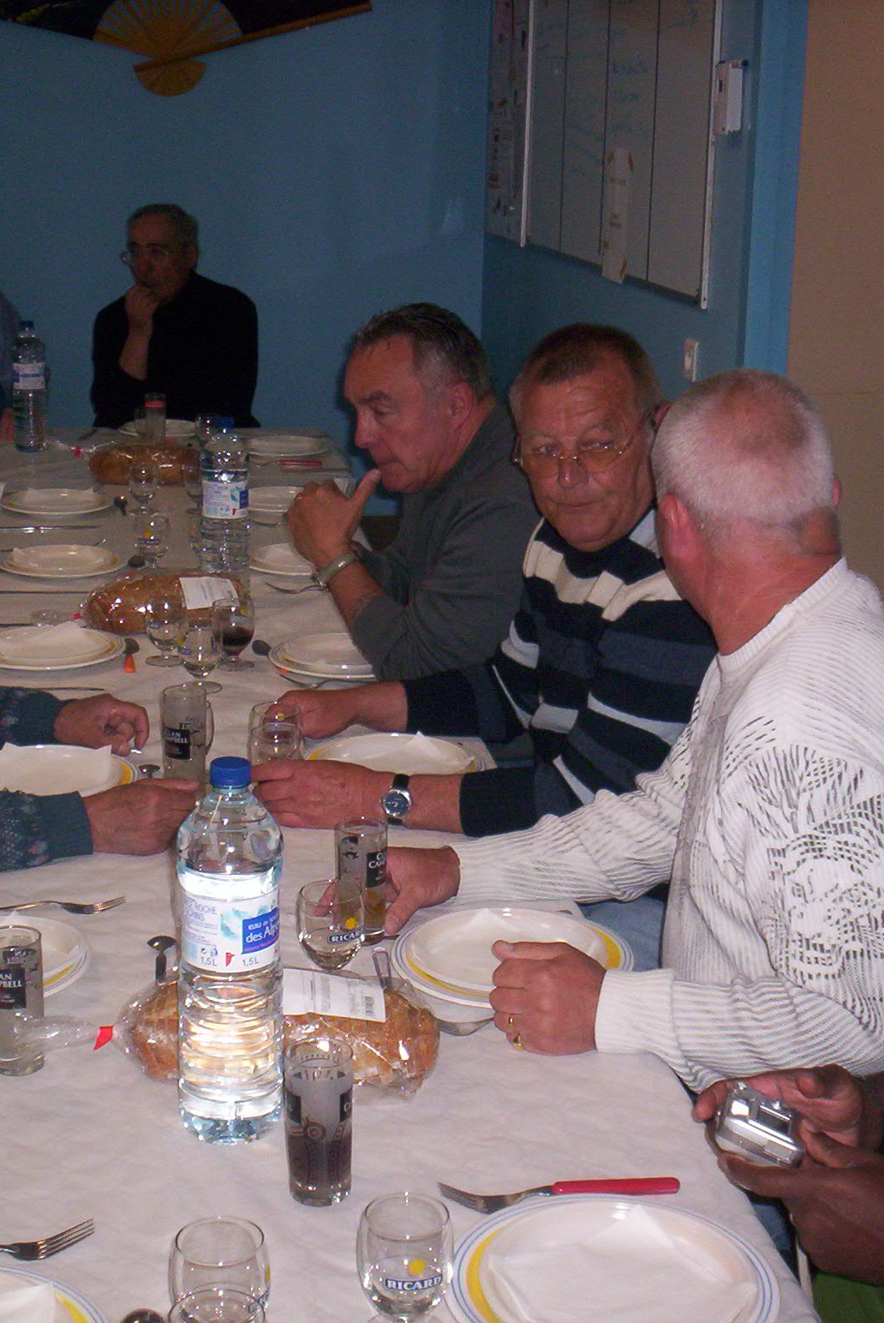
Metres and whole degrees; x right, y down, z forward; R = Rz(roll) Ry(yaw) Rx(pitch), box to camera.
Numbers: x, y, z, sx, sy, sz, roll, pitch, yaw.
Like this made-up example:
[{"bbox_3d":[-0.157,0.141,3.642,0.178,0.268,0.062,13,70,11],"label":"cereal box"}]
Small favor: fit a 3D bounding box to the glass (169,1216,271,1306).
[{"bbox_3d":[-0.149,0.438,1.288,0.068,0.103,0.068,-2,16,-9],"label":"glass"}]

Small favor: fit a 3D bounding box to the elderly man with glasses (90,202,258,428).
[{"bbox_3d":[-0.764,-0.609,5.424,0.520,1.330,0.750,2,16,5],"label":"elderly man with glasses"}]

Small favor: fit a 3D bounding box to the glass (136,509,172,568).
[{"bbox_3d":[-0.542,-0.227,3.558,0.066,0.099,0.066,-2,16,-9],"label":"glass"}]

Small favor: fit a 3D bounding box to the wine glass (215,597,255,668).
[{"bbox_3d":[-0.322,-0.042,2.931,0.065,0.100,0.065,-2,16,-9],"label":"wine glass"}]

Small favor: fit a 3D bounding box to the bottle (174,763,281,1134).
[{"bbox_3d":[-0.179,0.243,1.608,0.087,0.324,0.087,1,16,0],"label":"bottle"}]

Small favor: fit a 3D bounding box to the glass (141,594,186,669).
[{"bbox_3d":[-0.439,-0.049,3.012,0.064,0.107,0.064,1,16,0],"label":"glass"}]

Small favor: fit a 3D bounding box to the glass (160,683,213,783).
[{"bbox_3d":[-0.327,0.097,2.408,0.056,0.125,0.056,-2,16,-9],"label":"glass"}]

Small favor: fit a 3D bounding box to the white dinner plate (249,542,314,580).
[{"bbox_3d":[-0.220,-0.188,3.586,0.242,0.036,0.242,1,16,0],"label":"white dinner plate"}]

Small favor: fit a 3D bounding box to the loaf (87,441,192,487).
[{"bbox_3d":[-0.668,-0.451,4.386,0.280,0.090,0.125,-2,16,-9],"label":"loaf"}]

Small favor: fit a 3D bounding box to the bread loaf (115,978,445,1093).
[{"bbox_3d":[-0.143,0.331,1.705,0.280,0.082,0.120,2,16,4],"label":"bread loaf"}]

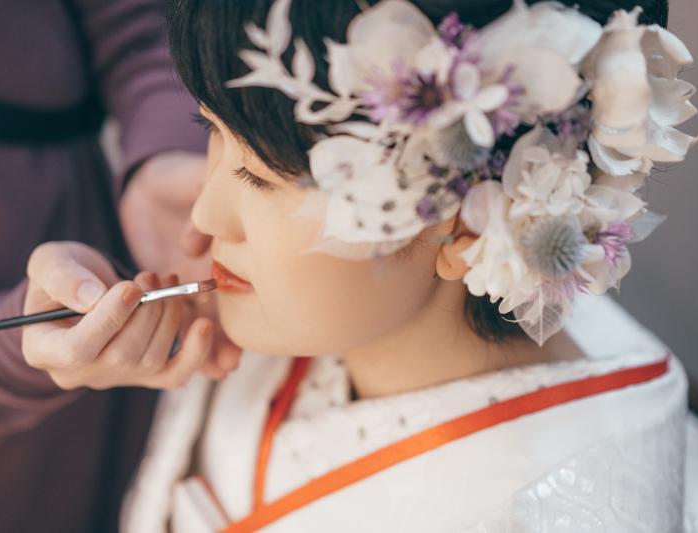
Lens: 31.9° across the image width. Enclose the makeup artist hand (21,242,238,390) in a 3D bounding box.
[{"bbox_3d":[-0.119,0.027,0.650,0.105,0.068,0.090,-5,19,-1],"label":"makeup artist hand"}]

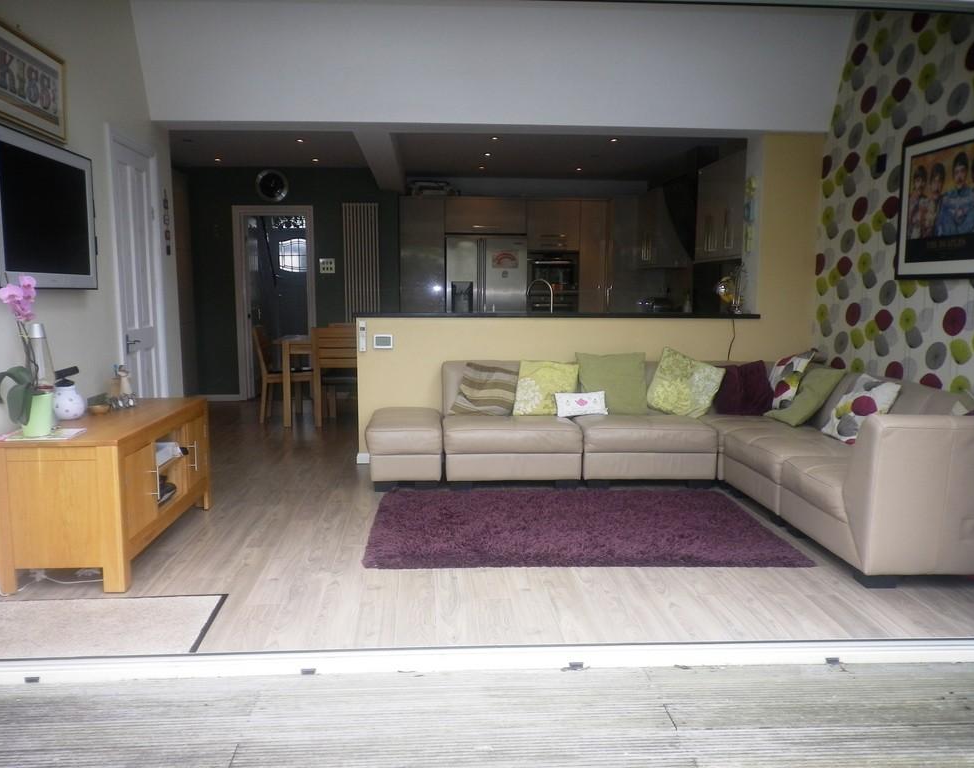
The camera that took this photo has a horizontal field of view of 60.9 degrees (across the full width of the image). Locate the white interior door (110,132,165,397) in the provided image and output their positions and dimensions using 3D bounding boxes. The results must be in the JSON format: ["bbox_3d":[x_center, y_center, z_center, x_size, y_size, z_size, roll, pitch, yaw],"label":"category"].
[{"bbox_3d":[-2.065,-0.391,4.907,0.060,2.010,0.720,0,6,-4],"label":"white interior door"}]

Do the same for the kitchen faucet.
[{"bbox_3d":[0.397,-0.598,6.187,0.210,0.370,0.060,0,7,3],"label":"kitchen faucet"}]

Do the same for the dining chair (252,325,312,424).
[{"bbox_3d":[-1.819,-0.113,7.550,0.535,0.875,0.440,0,6,-4],"label":"dining chair"}]

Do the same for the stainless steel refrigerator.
[{"bbox_3d":[-0.028,-0.787,9.567,0.910,1.770,0.720,0,7,-4],"label":"stainless steel refrigerator"}]

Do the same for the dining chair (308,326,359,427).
[{"bbox_3d":[-1.301,-0.085,7.469,0.450,0.870,0.580,0,7,-4],"label":"dining chair"}]

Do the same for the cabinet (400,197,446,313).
[{"bbox_3d":[-0.720,-0.986,9.442,0.490,2.195,0.580,0,6,-4],"label":"cabinet"}]

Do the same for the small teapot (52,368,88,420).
[{"bbox_3d":[-1.882,0.037,3.730,0.160,0.232,0.155,0,6,-4],"label":"small teapot"}]

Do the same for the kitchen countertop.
[{"bbox_3d":[0.488,-0.476,5.770,2.780,0.034,0.340,0,6,-4],"label":"kitchen countertop"}]

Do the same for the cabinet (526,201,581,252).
[{"bbox_3d":[0.723,-1.795,9.490,0.590,0.550,0.560,0,7,-4],"label":"cabinet"}]

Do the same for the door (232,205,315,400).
[{"bbox_3d":[-2.274,-0.862,8.941,0.840,2.060,0.120,0,7,-4],"label":"door"}]

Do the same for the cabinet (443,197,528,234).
[{"bbox_3d":[-0.024,-1.883,9.394,0.905,0.400,0.580,0,6,-4],"label":"cabinet"}]

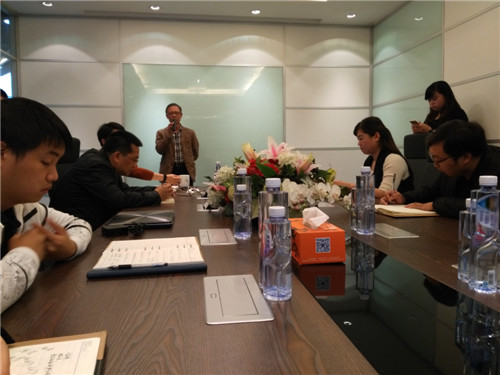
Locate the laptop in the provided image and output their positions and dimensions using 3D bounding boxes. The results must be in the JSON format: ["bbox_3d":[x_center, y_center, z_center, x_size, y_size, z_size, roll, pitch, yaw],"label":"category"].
[{"bbox_3d":[-0.435,0.141,1.657,0.250,0.025,0.375,-1,5,-6],"label":"laptop"}]

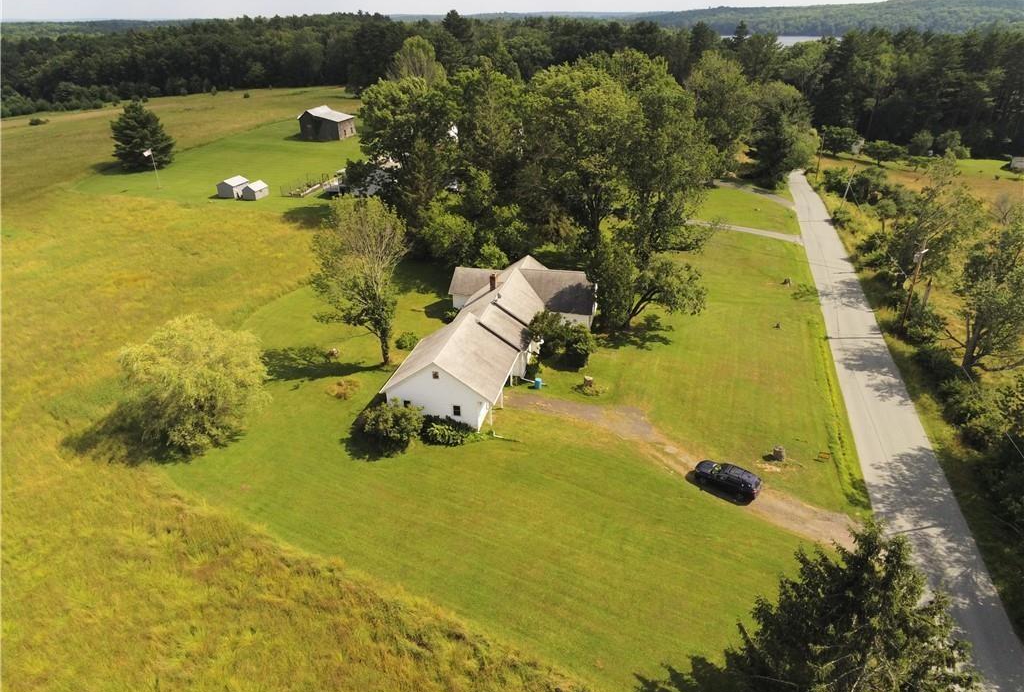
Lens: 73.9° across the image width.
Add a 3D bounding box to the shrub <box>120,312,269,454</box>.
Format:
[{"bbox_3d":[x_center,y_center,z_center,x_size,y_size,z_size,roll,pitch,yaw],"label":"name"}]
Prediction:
[{"bbox_3d":[-26.266,2.918,56.682,11.240,10.380,11.240,0,26,0],"label":"shrub"}]

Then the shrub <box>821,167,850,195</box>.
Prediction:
[{"bbox_3d":[68.318,-34.960,143.752,5.700,5.590,5.700,0,26,0],"label":"shrub"}]

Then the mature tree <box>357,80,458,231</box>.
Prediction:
[{"bbox_3d":[-16.370,-29.870,108.840,15.840,24.680,15.840,-4,26,-7],"label":"mature tree"}]

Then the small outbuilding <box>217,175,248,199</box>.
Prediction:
[{"bbox_3d":[-54.200,-30.950,132.500,3.600,3.250,5.050,7,27,14],"label":"small outbuilding"}]

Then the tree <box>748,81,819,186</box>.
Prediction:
[{"bbox_3d":[58.899,-46.186,148.627,14.200,22.080,14.200,0,26,0],"label":"tree"}]

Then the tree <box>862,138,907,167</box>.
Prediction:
[{"bbox_3d":[93.962,-48.720,171.764,9.820,6.720,9.820,0,26,0],"label":"tree"}]

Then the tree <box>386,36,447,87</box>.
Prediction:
[{"bbox_3d":[-23.390,-61.320,168.010,14.710,27.510,14.710,-4,26,-7],"label":"tree"}]

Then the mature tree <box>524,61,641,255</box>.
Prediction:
[{"bbox_3d":[9.927,-25.249,95.803,16.333,26.400,16.000,3,26,5],"label":"mature tree"}]

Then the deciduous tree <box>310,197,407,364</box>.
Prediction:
[{"bbox_3d":[-14.924,-5.760,66.151,9.333,17.000,8.800,-6,26,-12],"label":"deciduous tree"}]

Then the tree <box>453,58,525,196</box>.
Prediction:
[{"bbox_3d":[-3.860,-33.570,113.770,11.920,26.760,11.920,-1,26,-2],"label":"tree"}]

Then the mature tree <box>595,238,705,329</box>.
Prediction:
[{"bbox_3d":[15.481,-6.824,77.626,12.540,10.100,10.500,0,26,0],"label":"mature tree"}]

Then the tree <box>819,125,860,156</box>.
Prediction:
[{"bbox_3d":[83.773,-52.591,174.043,10.743,7.806,10.743,11,28,22],"label":"tree"}]

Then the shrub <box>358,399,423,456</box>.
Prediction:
[{"bbox_3d":[-10.030,6.371,56.166,5.000,3.800,4.300,-5,26,-11],"label":"shrub"}]

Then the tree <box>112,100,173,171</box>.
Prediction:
[{"bbox_3d":[-82.768,-47.396,152.709,12.420,14.470,12.420,0,26,0],"label":"tree"}]

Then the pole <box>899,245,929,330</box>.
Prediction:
[{"bbox_3d":[44.721,-6.494,75.787,1.200,9.964,1.000,15,30,29],"label":"pole"}]

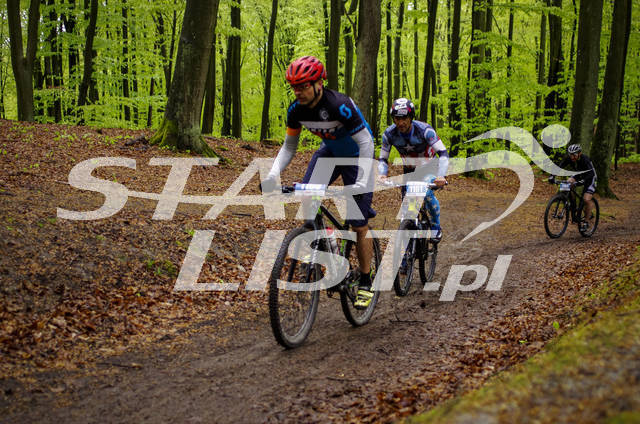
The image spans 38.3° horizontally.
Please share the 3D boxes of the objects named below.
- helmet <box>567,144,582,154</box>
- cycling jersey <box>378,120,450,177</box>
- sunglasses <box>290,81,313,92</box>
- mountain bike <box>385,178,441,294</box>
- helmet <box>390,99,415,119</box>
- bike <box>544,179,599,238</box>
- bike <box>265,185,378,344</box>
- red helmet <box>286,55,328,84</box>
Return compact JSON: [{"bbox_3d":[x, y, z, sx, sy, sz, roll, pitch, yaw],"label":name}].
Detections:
[{"bbox_3d":[4.286,-1.050,15.500,0.210,0.165,0.275,5,8,40],"label":"helmet"},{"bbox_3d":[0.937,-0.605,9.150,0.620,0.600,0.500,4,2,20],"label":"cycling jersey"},{"bbox_3d":[-0.095,-0.770,5.630,0.145,0.050,0.140,6,19,38],"label":"sunglasses"},{"bbox_3d":[0.977,0.251,9.101,0.690,1.060,1.820,4,3,18],"label":"mountain bike"},{"bbox_3d":[0.783,-0.975,8.720,0.215,0.170,0.280,3,23,16],"label":"helmet"},{"bbox_3d":[4.237,-0.060,15.357,0.700,1.020,1.830,7,5,42],"label":"bike"},{"bbox_3d":[0.087,0.310,5.979,0.700,1.020,1.820,3,2,23],"label":"bike"},{"bbox_3d":[-0.081,-0.870,5.670,0.215,0.170,0.285,6,19,38],"label":"red helmet"}]

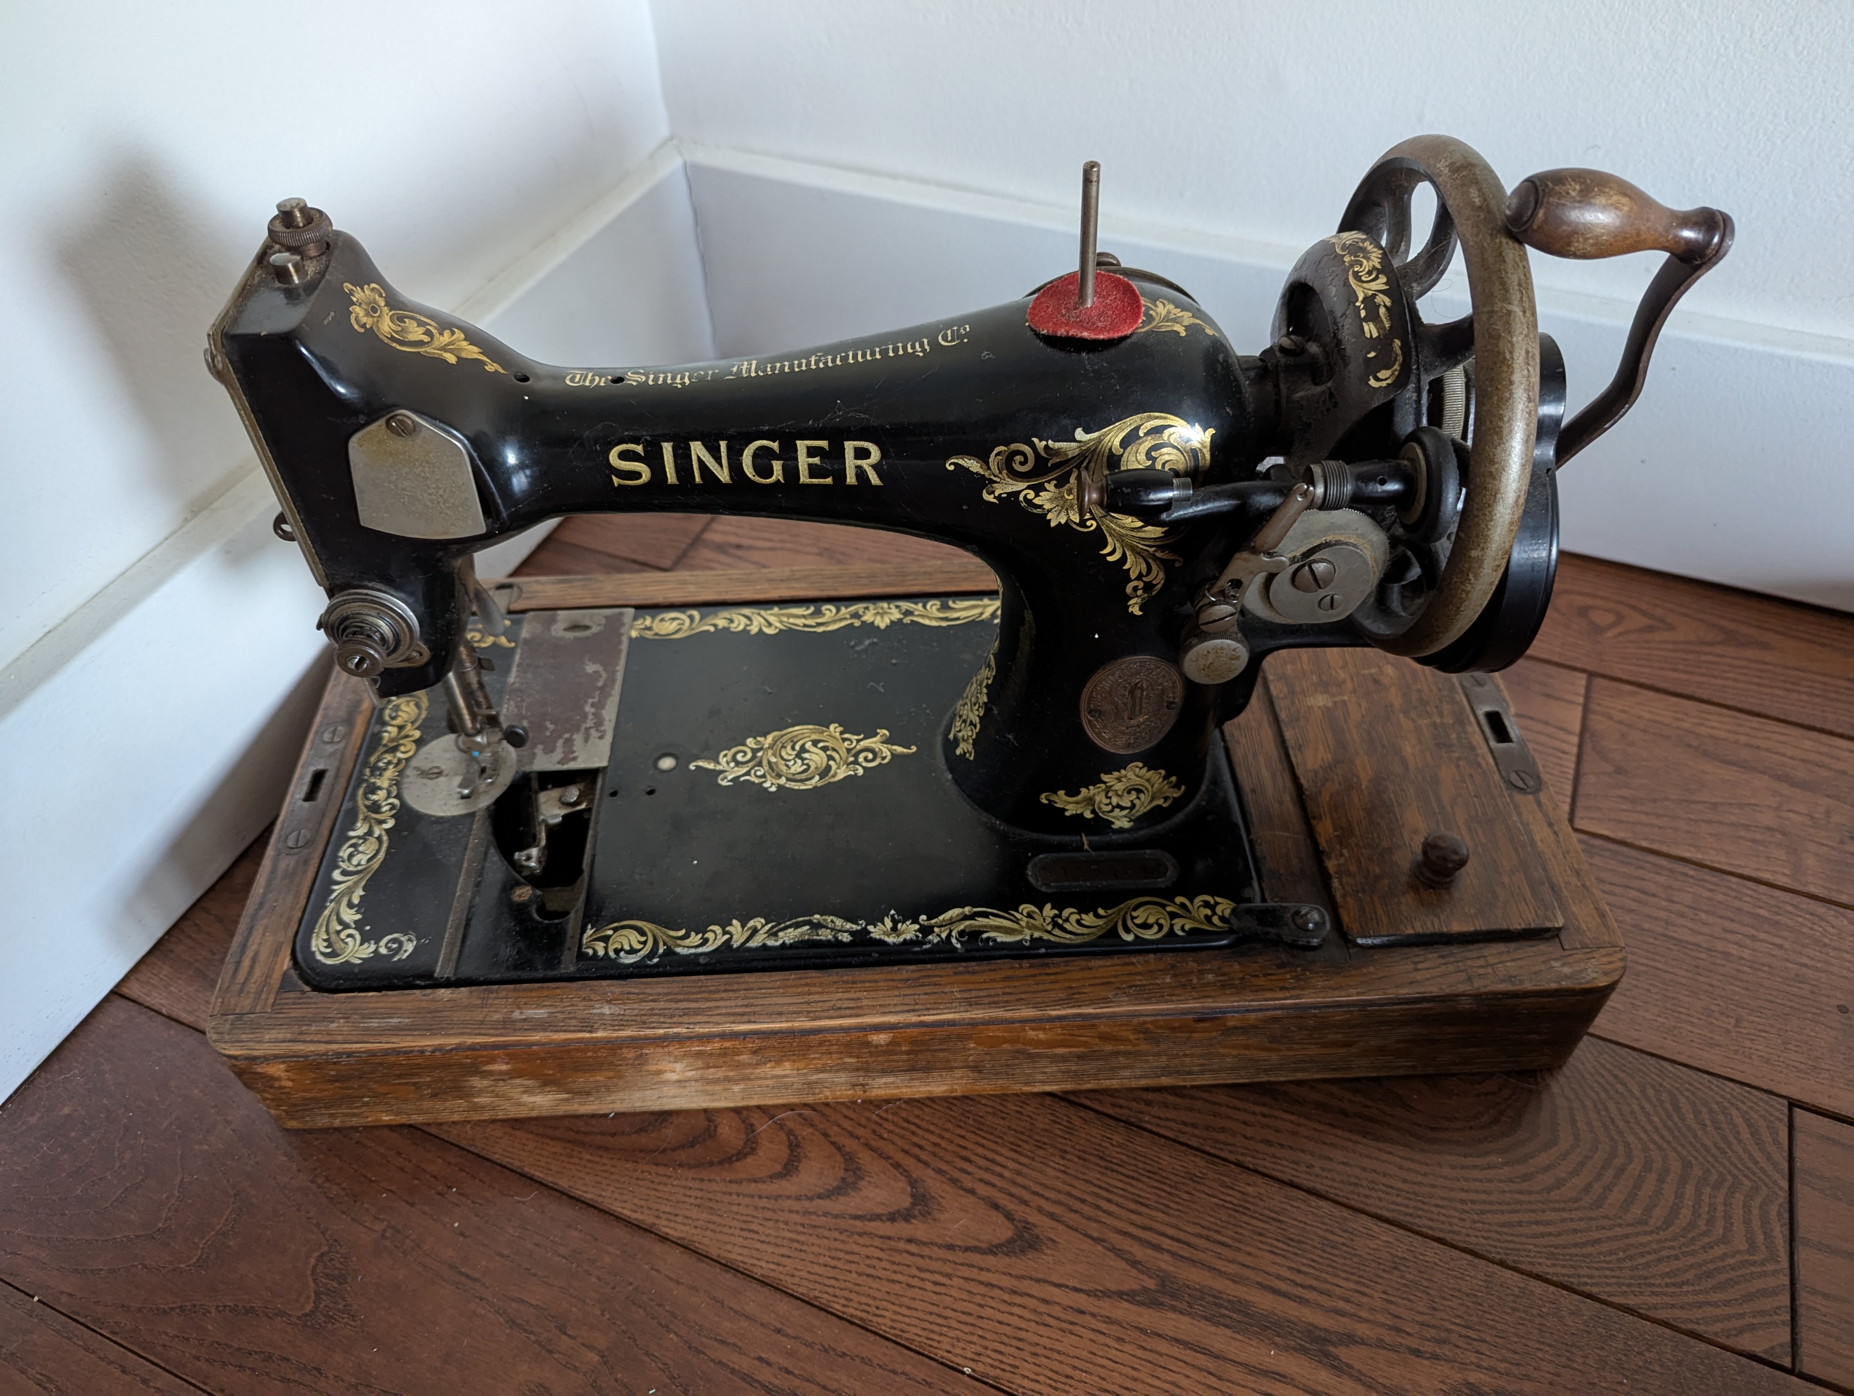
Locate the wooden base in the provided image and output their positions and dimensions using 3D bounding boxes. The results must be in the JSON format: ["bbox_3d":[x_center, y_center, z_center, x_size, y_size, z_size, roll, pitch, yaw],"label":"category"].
[{"bbox_3d":[-0.005,0.039,0.486,0.447,0.052,0.212,-3,48,0],"label":"wooden base"}]

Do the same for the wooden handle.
[{"bbox_3d":[0.161,-0.113,0.303,0.052,0.021,0.021,6,47,-6],"label":"wooden handle"}]

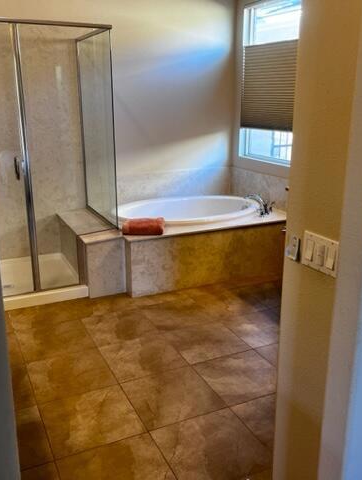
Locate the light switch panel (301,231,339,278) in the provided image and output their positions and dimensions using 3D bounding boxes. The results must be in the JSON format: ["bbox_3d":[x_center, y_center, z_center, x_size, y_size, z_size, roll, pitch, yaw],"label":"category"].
[{"bbox_3d":[0.447,0.045,1.562,0.015,0.116,0.163,-8,18,-24],"label":"light switch panel"}]

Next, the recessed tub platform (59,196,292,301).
[{"bbox_3d":[-0.050,-0.030,4.769,2.088,0.505,1.400,-8,18,-24],"label":"recessed tub platform"}]

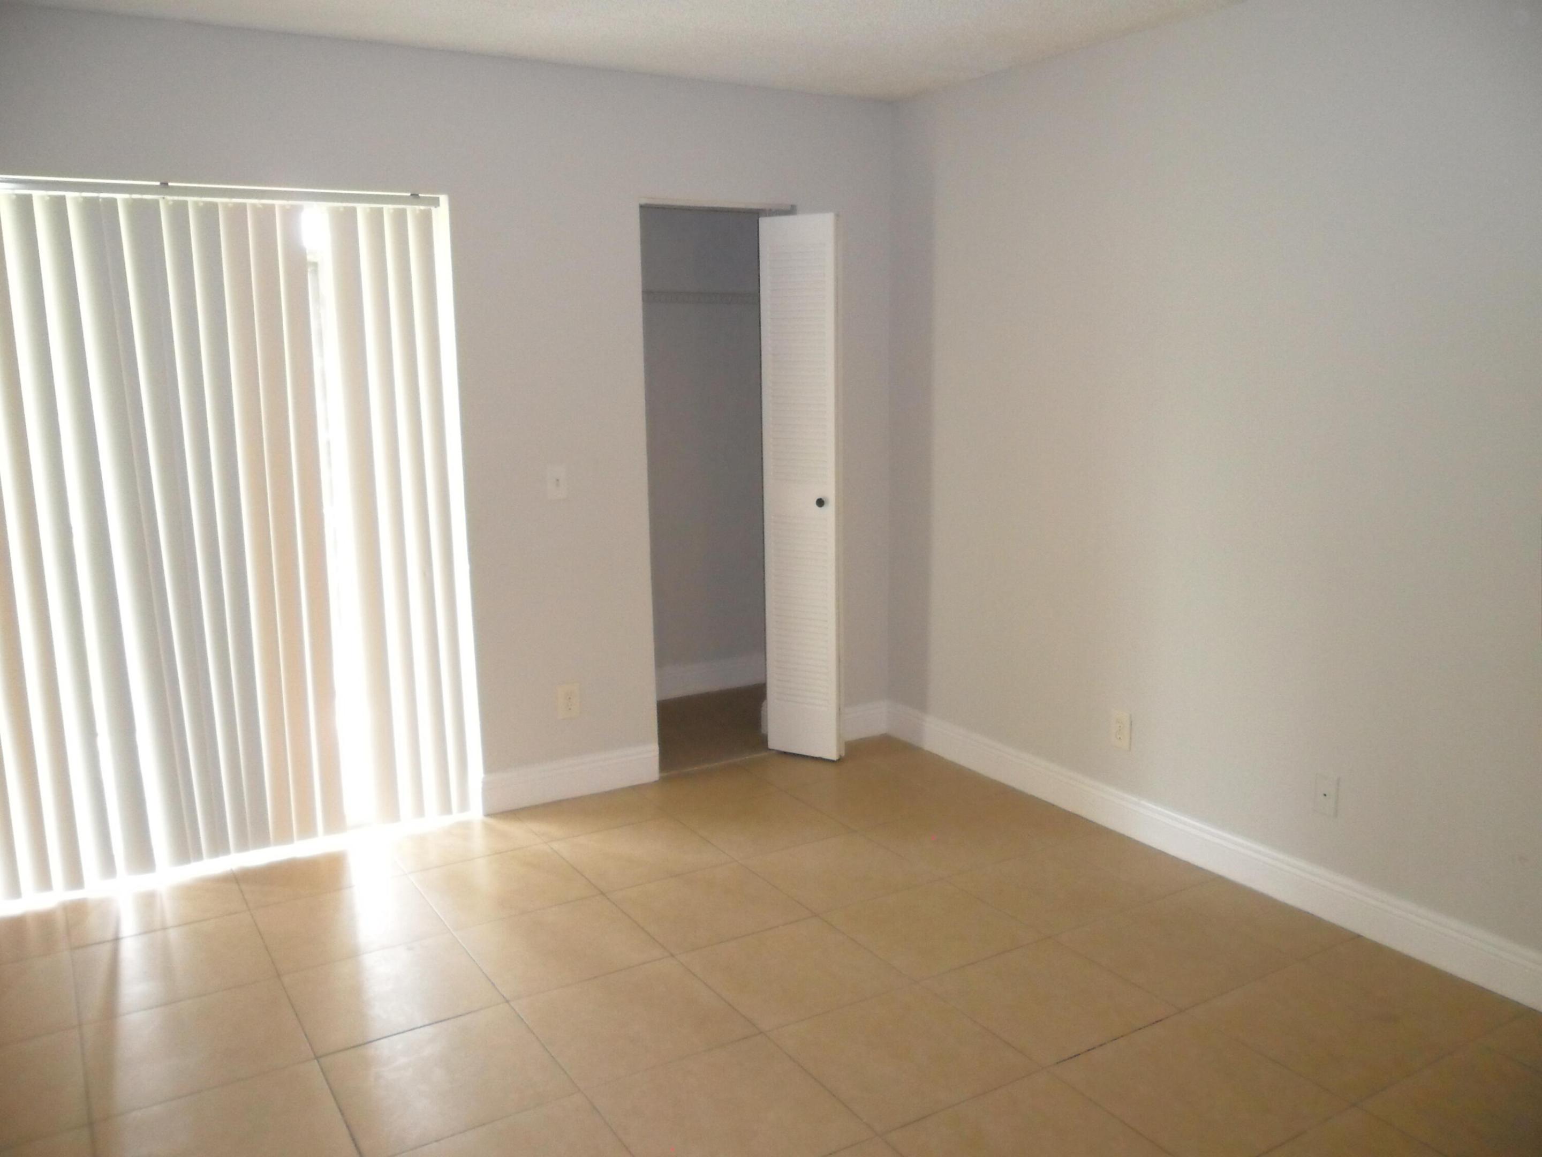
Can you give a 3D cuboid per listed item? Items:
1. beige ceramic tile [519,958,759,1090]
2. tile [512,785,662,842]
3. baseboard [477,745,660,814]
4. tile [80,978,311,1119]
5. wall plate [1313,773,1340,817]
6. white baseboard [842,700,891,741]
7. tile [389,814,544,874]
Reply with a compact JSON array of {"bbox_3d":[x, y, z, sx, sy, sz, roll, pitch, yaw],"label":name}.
[{"bbox_3d":[-0.317,1.012,2.760,0.430,0.010,0.430,-6,11,-31],"label":"beige ceramic tile"},{"bbox_3d":[-0.610,0.796,4.062,0.431,0.010,0.366,-6,11,-31],"label":"tile"},{"bbox_3d":[-0.695,0.696,4.227,0.661,0.134,0.015,-6,11,-31],"label":"baseboard"},{"bbox_3d":[-1.284,1.034,2.677,0.430,0.010,0.430,-6,11,-31],"label":"tile"},{"bbox_3d":[1.489,0.582,3.226,0.008,0.114,0.070,-6,11,-31],"label":"wall plate"},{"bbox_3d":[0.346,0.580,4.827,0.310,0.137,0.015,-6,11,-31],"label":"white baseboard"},{"bbox_3d":[-0.996,0.847,3.867,0.437,0.010,0.367,-6,11,-31],"label":"tile"}]

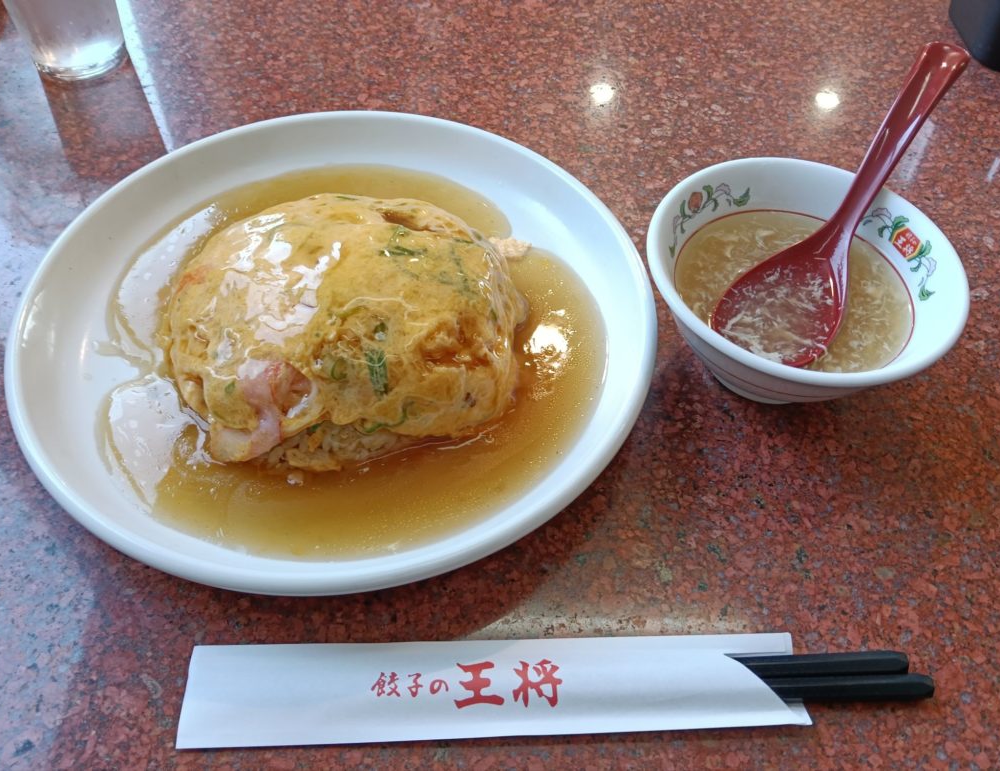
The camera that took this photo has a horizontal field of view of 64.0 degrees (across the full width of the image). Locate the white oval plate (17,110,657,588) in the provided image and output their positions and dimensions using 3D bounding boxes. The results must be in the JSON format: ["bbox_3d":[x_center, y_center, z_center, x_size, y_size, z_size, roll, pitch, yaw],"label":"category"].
[{"bbox_3d":[-0.060,-0.025,0.318,0.239,0.033,0.239,1,53,-2],"label":"white oval plate"}]

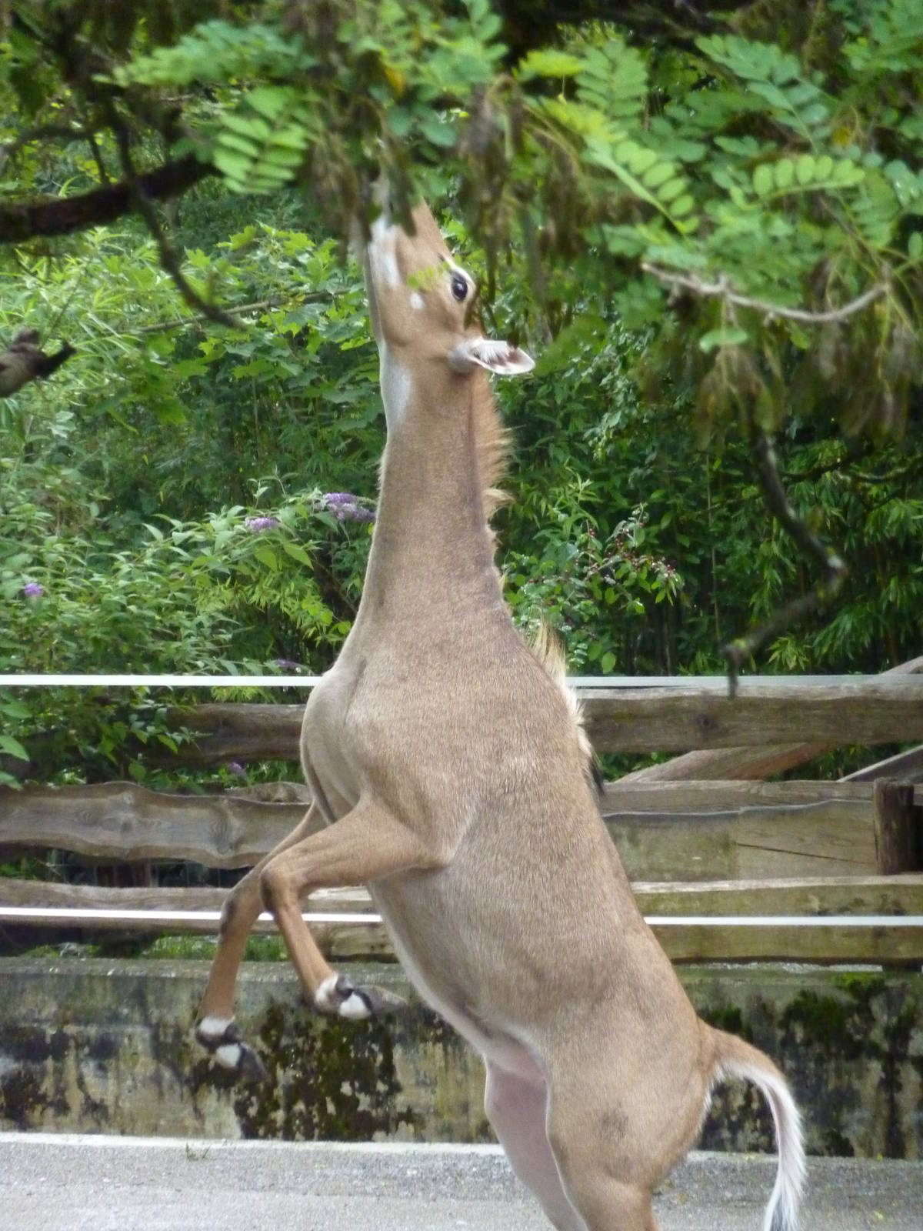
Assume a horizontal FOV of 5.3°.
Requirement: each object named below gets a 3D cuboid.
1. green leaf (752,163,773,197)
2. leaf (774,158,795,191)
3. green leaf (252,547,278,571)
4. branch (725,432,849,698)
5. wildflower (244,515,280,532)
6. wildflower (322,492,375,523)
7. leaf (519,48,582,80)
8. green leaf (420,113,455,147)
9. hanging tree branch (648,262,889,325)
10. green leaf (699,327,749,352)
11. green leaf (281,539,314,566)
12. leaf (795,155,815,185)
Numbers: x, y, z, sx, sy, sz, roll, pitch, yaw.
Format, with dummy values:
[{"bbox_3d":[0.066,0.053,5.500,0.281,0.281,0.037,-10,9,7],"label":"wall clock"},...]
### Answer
[{"bbox_3d":[0.427,-0.616,14.000,0.030,0.046,0.015,0,1,0],"label":"green leaf"},{"bbox_3d":[0.457,-0.625,14.000,0.030,0.045,0.015,0,1,0],"label":"leaf"},{"bbox_3d":[-0.566,-0.164,28.500,0.055,0.086,0.045,-40,0,0],"label":"green leaf"},{"bbox_3d":[0.484,-0.086,14.800,0.189,0.406,0.150,0,1,0],"label":"branch"},{"bbox_3d":[-0.573,-0.263,28.500,0.105,0.047,0.055,0,1,0],"label":"wildflower"},{"bbox_3d":[-0.326,-0.310,28.500,0.158,0.091,0.100,0,1,0],"label":"wildflower"},{"bbox_3d":[0.127,-0.780,14.000,0.094,0.045,0.055,0,1,0],"label":"leaf"},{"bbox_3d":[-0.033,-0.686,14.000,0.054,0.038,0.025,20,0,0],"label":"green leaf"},{"bbox_3d":[0.430,-0.454,14.000,0.349,0.087,0.120,0,1,0],"label":"hanging tree branch"},{"bbox_3d":[0.372,-0.390,14.000,0.071,0.035,0.035,0,1,0],"label":"green leaf"},{"bbox_3d":[-0.471,-0.179,28.500,0.116,0.050,0.045,41,0,0],"label":"green leaf"},{"bbox_3d":[0.488,-0.631,14.000,0.029,0.044,0.015,0,1,0],"label":"leaf"}]

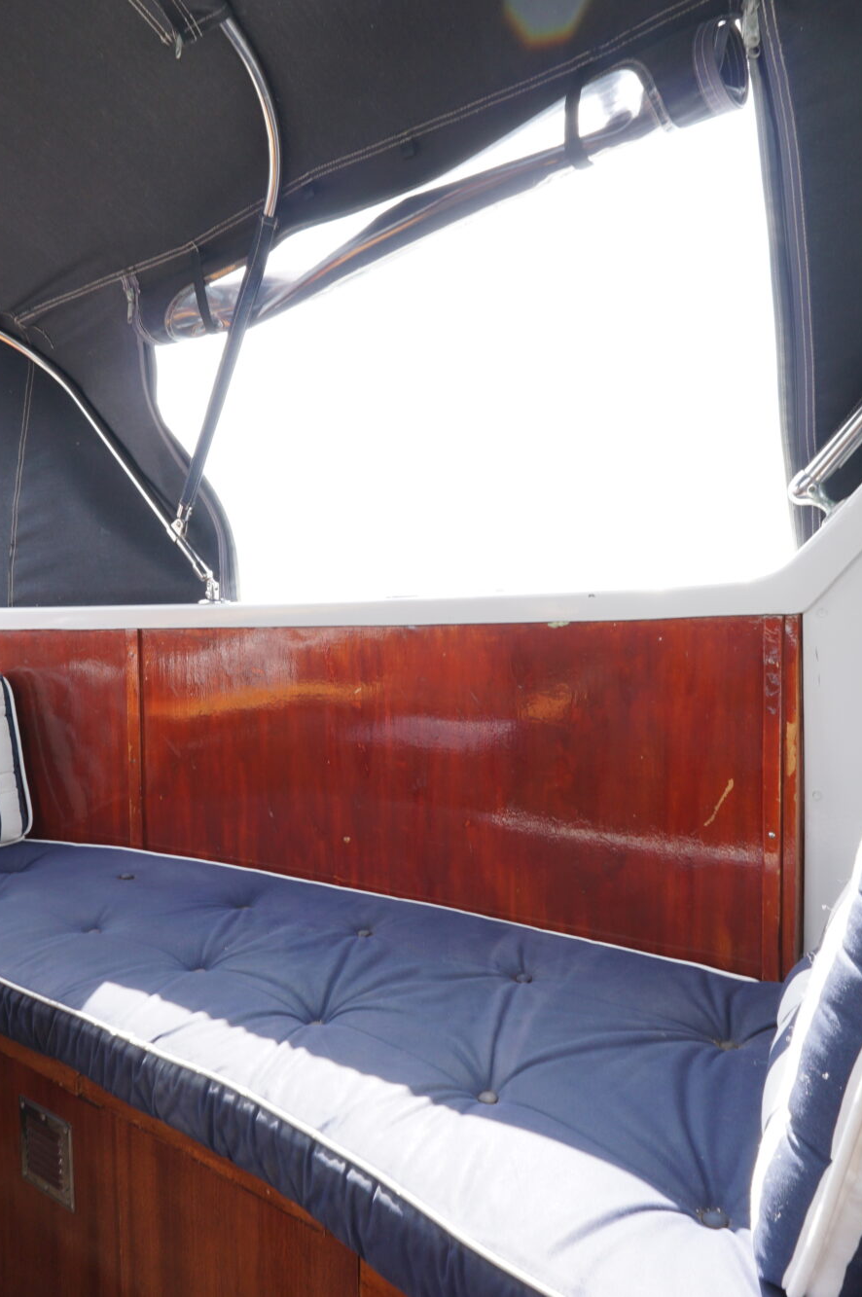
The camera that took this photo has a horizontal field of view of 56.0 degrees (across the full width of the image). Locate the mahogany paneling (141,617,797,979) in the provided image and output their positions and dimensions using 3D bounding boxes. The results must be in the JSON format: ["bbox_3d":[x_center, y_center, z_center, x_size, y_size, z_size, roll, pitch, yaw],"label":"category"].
[{"bbox_3d":[-0.069,0.213,1.467,1.362,0.515,0.050,0,0,32],"label":"mahogany paneling"}]

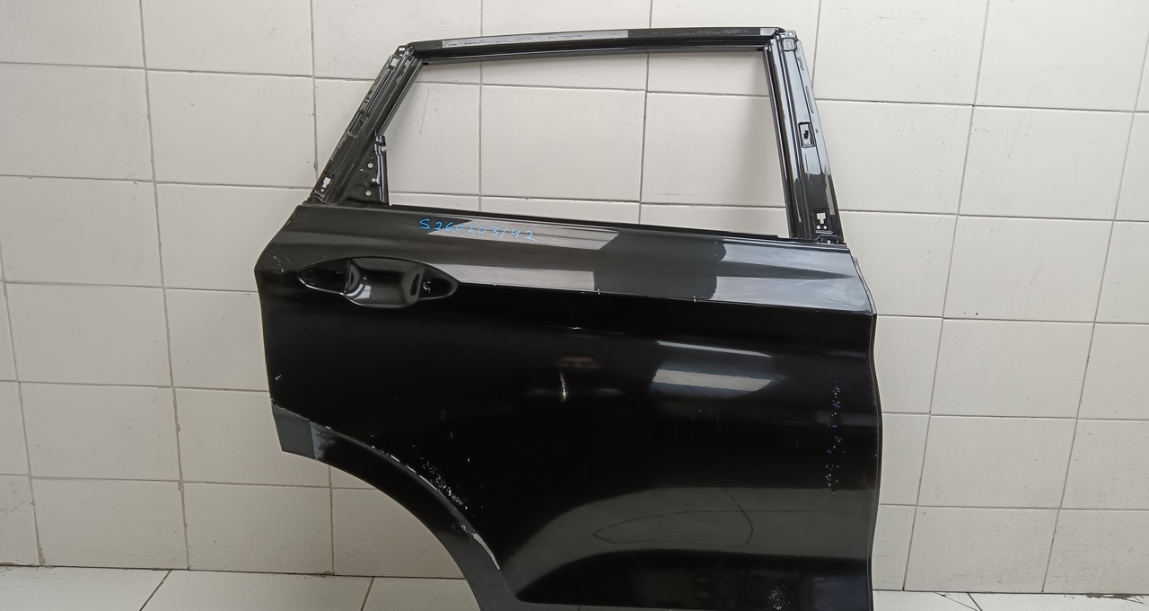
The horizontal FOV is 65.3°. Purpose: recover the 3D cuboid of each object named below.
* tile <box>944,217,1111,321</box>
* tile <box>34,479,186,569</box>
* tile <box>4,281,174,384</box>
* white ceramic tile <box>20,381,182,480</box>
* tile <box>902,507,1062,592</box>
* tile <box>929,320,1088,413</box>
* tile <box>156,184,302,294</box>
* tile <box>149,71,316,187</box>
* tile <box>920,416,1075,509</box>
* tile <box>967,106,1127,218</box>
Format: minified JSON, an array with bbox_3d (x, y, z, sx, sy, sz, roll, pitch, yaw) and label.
[{"bbox_3d":[0.875,-0.070,1.735,0.300,0.200,0.009,2,15,-1],"label":"tile"},{"bbox_3d":[-0.961,0.452,1.860,0.300,0.200,0.010,2,15,-1],"label":"tile"},{"bbox_3d":[-0.943,0.058,1.751,0.300,0.200,0.009,2,15,-1],"label":"tile"},{"bbox_3d":[-0.953,0.256,1.808,0.300,0.200,0.010,2,15,-1],"label":"white ceramic tile"},{"bbox_3d":[0.860,0.517,1.898,0.300,0.198,0.009,2,15,-1],"label":"tile"},{"bbox_3d":[0.873,0.126,1.795,0.300,0.200,0.009,2,15,-1],"label":"tile"},{"bbox_3d":[-0.634,-0.127,1.706,0.300,0.200,0.009,2,15,-1],"label":"tile"},{"bbox_3d":[-0.628,-0.323,1.654,0.300,0.200,0.009,2,15,-1],"label":"tile"},{"bbox_3d":[0.866,0.322,1.847,0.300,0.200,0.009,2,15,-1],"label":"tile"},{"bbox_3d":[0.886,-0.266,1.691,0.300,0.200,0.009,2,15,-1],"label":"tile"}]

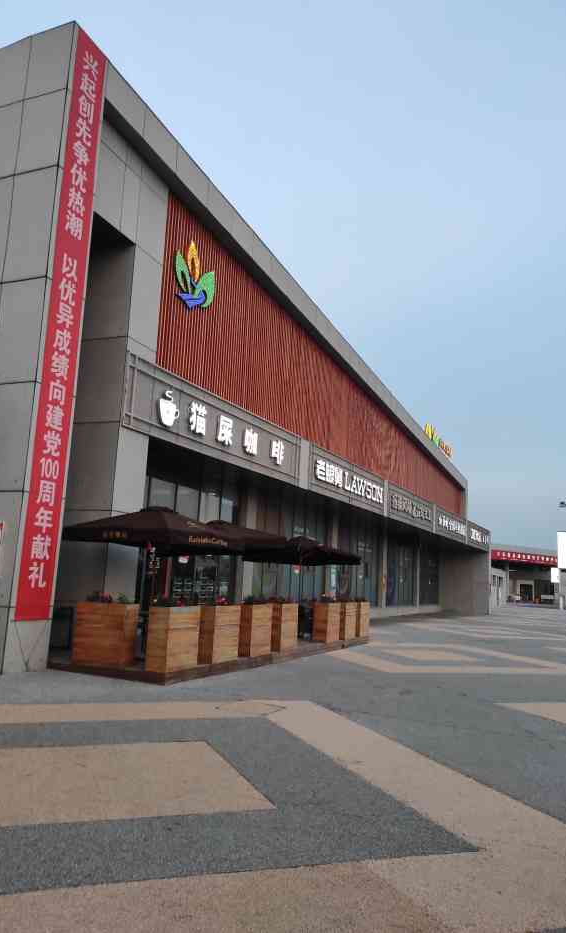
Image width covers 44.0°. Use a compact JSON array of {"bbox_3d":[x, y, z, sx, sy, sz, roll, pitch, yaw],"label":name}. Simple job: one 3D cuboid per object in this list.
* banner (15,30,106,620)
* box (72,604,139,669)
[{"bbox_3d":[-3.356,-2.361,10.849,0.040,9.290,0.710,-1,-10,25],"label":"banner"},{"bbox_3d":[-2.612,2.457,10.390,0.850,0.870,0.370,-1,-10,25],"label":"box"}]

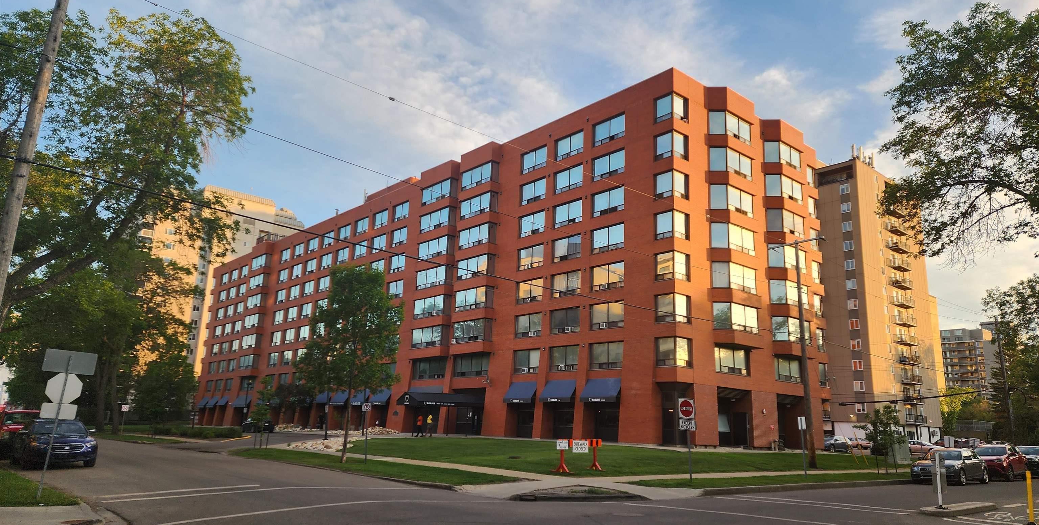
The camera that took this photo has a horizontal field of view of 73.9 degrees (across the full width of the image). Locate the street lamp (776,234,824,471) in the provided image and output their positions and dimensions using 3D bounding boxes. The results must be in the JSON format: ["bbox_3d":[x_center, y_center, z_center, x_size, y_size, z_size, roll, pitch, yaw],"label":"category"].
[{"bbox_3d":[13.479,4.090,32.459,0.500,10.800,2.400,13,-17,-39],"label":"street lamp"}]

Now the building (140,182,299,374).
[{"bbox_3d":[-65.131,9.951,142.942,29.000,45.500,22.000,13,-17,-39],"label":"building"}]

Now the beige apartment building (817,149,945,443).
[{"bbox_3d":[49.048,7.447,102.196,24.800,38.400,16.000,13,-17,-39],"label":"beige apartment building"}]

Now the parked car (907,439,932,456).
[{"bbox_3d":[39.349,18.119,67.000,1.800,1.440,4.750,10,-16,-31],"label":"parked car"}]

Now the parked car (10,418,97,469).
[{"bbox_3d":[-15.950,6.150,23.650,1.940,1.540,5.100,14,-17,-40],"label":"parked car"}]

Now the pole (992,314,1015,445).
[{"bbox_3d":[36.798,9.489,51.896,0.400,11.000,0.400,13,-17,-39],"label":"pole"}]

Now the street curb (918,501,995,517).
[{"bbox_3d":[11.184,6.223,17.411,4.650,0.150,0.650,13,-17,-39],"label":"street curb"}]

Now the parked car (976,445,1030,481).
[{"bbox_3d":[24.298,10.175,35.203,4.600,1.670,1.850,13,-17,-39],"label":"parked car"}]

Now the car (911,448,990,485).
[{"bbox_3d":[18.900,8.890,30.250,4.700,1.430,1.830,13,-17,-39],"label":"car"}]

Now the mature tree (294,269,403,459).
[{"bbox_3d":[-6.813,4.049,27.658,3.900,7.800,3.900,13,-17,-39],"label":"mature tree"}]

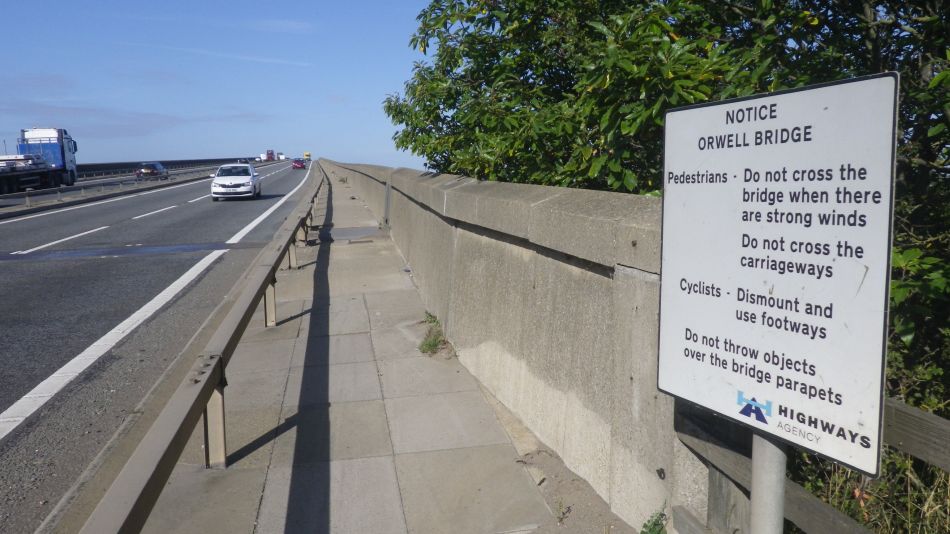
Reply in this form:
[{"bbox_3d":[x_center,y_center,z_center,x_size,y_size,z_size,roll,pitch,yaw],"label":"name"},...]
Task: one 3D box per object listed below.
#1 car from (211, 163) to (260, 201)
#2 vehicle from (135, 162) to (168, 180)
[{"bbox_3d":[-10.200,-3.650,30.200,1.770,1.470,4.050,-2,9,-12],"label":"car"},{"bbox_3d":[-26.600,-7.900,58.000,1.800,1.490,4.300,-2,9,-12],"label":"vehicle"}]

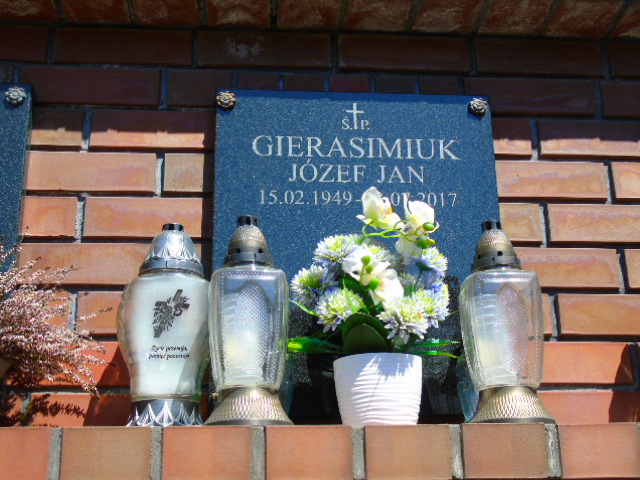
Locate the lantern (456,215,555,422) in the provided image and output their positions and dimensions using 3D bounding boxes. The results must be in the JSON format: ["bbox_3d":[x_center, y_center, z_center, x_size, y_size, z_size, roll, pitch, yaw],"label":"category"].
[{"bbox_3d":[0.267,0.122,1.255,0.122,0.314,0.122,1,-20,-5],"label":"lantern"}]

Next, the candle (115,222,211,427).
[{"bbox_3d":[-0.214,0.122,1.208,0.122,0.301,0.122,2,-21,-7],"label":"candle"}]

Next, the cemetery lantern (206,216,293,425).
[{"bbox_3d":[-0.102,0.118,1.222,0.121,0.314,0.121,1,-20,-5],"label":"cemetery lantern"}]

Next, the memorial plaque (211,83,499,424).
[{"bbox_3d":[0.064,0.011,1.379,0.473,0.552,0.040,1,-20,-5],"label":"memorial plaque"}]

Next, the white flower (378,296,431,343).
[{"bbox_3d":[0.118,0.111,1.184,0.072,0.067,0.055,3,-29,-10],"label":"white flower"}]

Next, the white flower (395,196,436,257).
[{"bbox_3d":[0.143,-0.020,1.278,0.063,0.090,0.050,4,-24,-13],"label":"white flower"}]

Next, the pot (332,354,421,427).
[{"bbox_3d":[0.085,0.222,1.207,0.127,0.104,0.127,-1,-20,0],"label":"pot"}]

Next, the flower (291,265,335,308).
[{"bbox_3d":[-0.009,0.067,1.232,0.068,0.064,0.053,-11,-27,24],"label":"flower"}]

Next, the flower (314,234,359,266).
[{"bbox_3d":[0.027,0.019,1.264,0.070,0.053,0.058,-5,-37,11],"label":"flower"}]

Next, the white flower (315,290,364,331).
[{"bbox_3d":[0.027,0.099,1.192,0.066,0.062,0.052,-3,-26,6],"label":"white flower"}]

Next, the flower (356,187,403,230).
[{"bbox_3d":[0.090,-0.048,1.284,0.069,0.066,0.050,11,-26,-29],"label":"flower"}]

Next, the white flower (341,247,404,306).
[{"bbox_3d":[0.076,0.050,1.203,0.088,0.082,0.055,3,-21,-10],"label":"white flower"}]

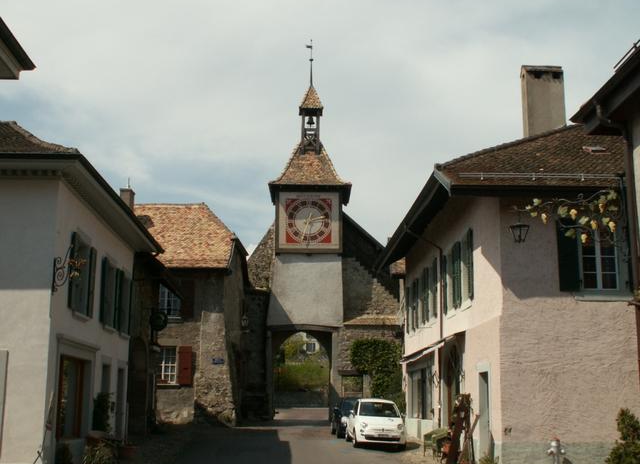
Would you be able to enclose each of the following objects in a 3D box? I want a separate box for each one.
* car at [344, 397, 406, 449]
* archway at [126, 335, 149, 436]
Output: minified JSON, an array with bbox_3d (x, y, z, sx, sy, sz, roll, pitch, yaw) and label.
[{"bbox_3d":[1.796,6.144,26.290,1.660,1.490,3.550,1,-11,-3],"label":"car"},{"bbox_3d":[-6.729,5.669,29.937,0.450,3.535,3.100,1,-11,-2],"label":"archway"}]

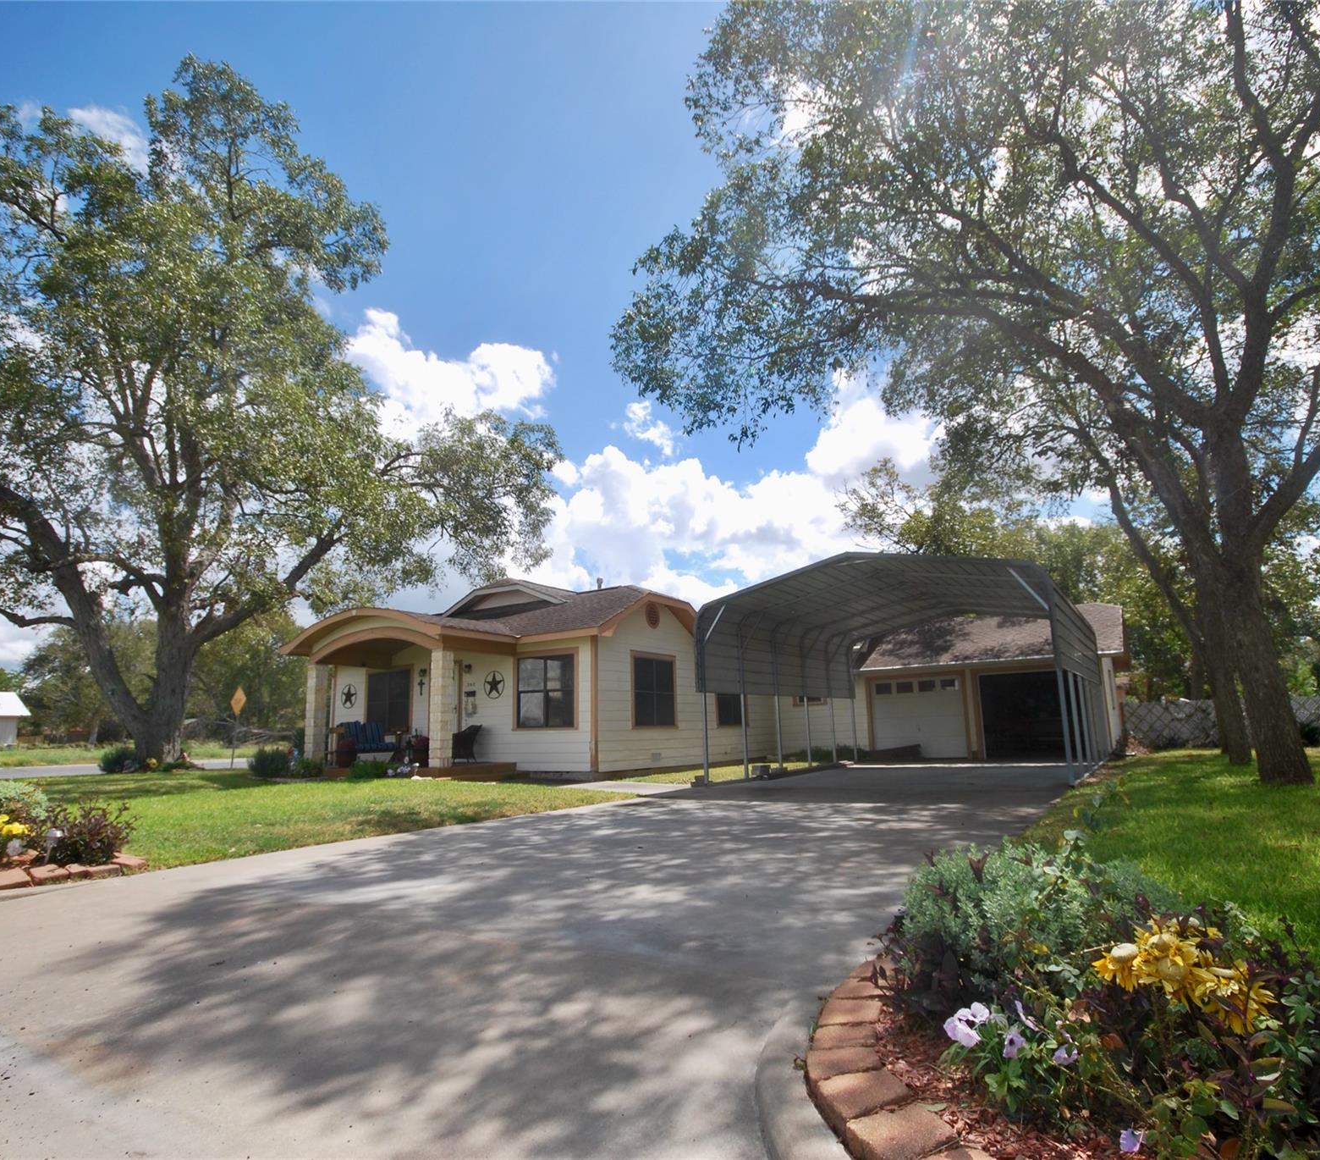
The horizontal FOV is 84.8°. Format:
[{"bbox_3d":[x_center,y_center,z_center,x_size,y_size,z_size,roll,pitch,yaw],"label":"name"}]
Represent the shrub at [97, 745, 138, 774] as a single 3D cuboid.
[{"bbox_3d":[-15.635,5.147,20.911,1.000,0.760,0.950,7,-14,-35],"label":"shrub"}]

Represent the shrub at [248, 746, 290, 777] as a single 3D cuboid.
[{"bbox_3d":[-9.675,4.473,17.903,0.950,0.700,0.900,5,-13,-27],"label":"shrub"}]

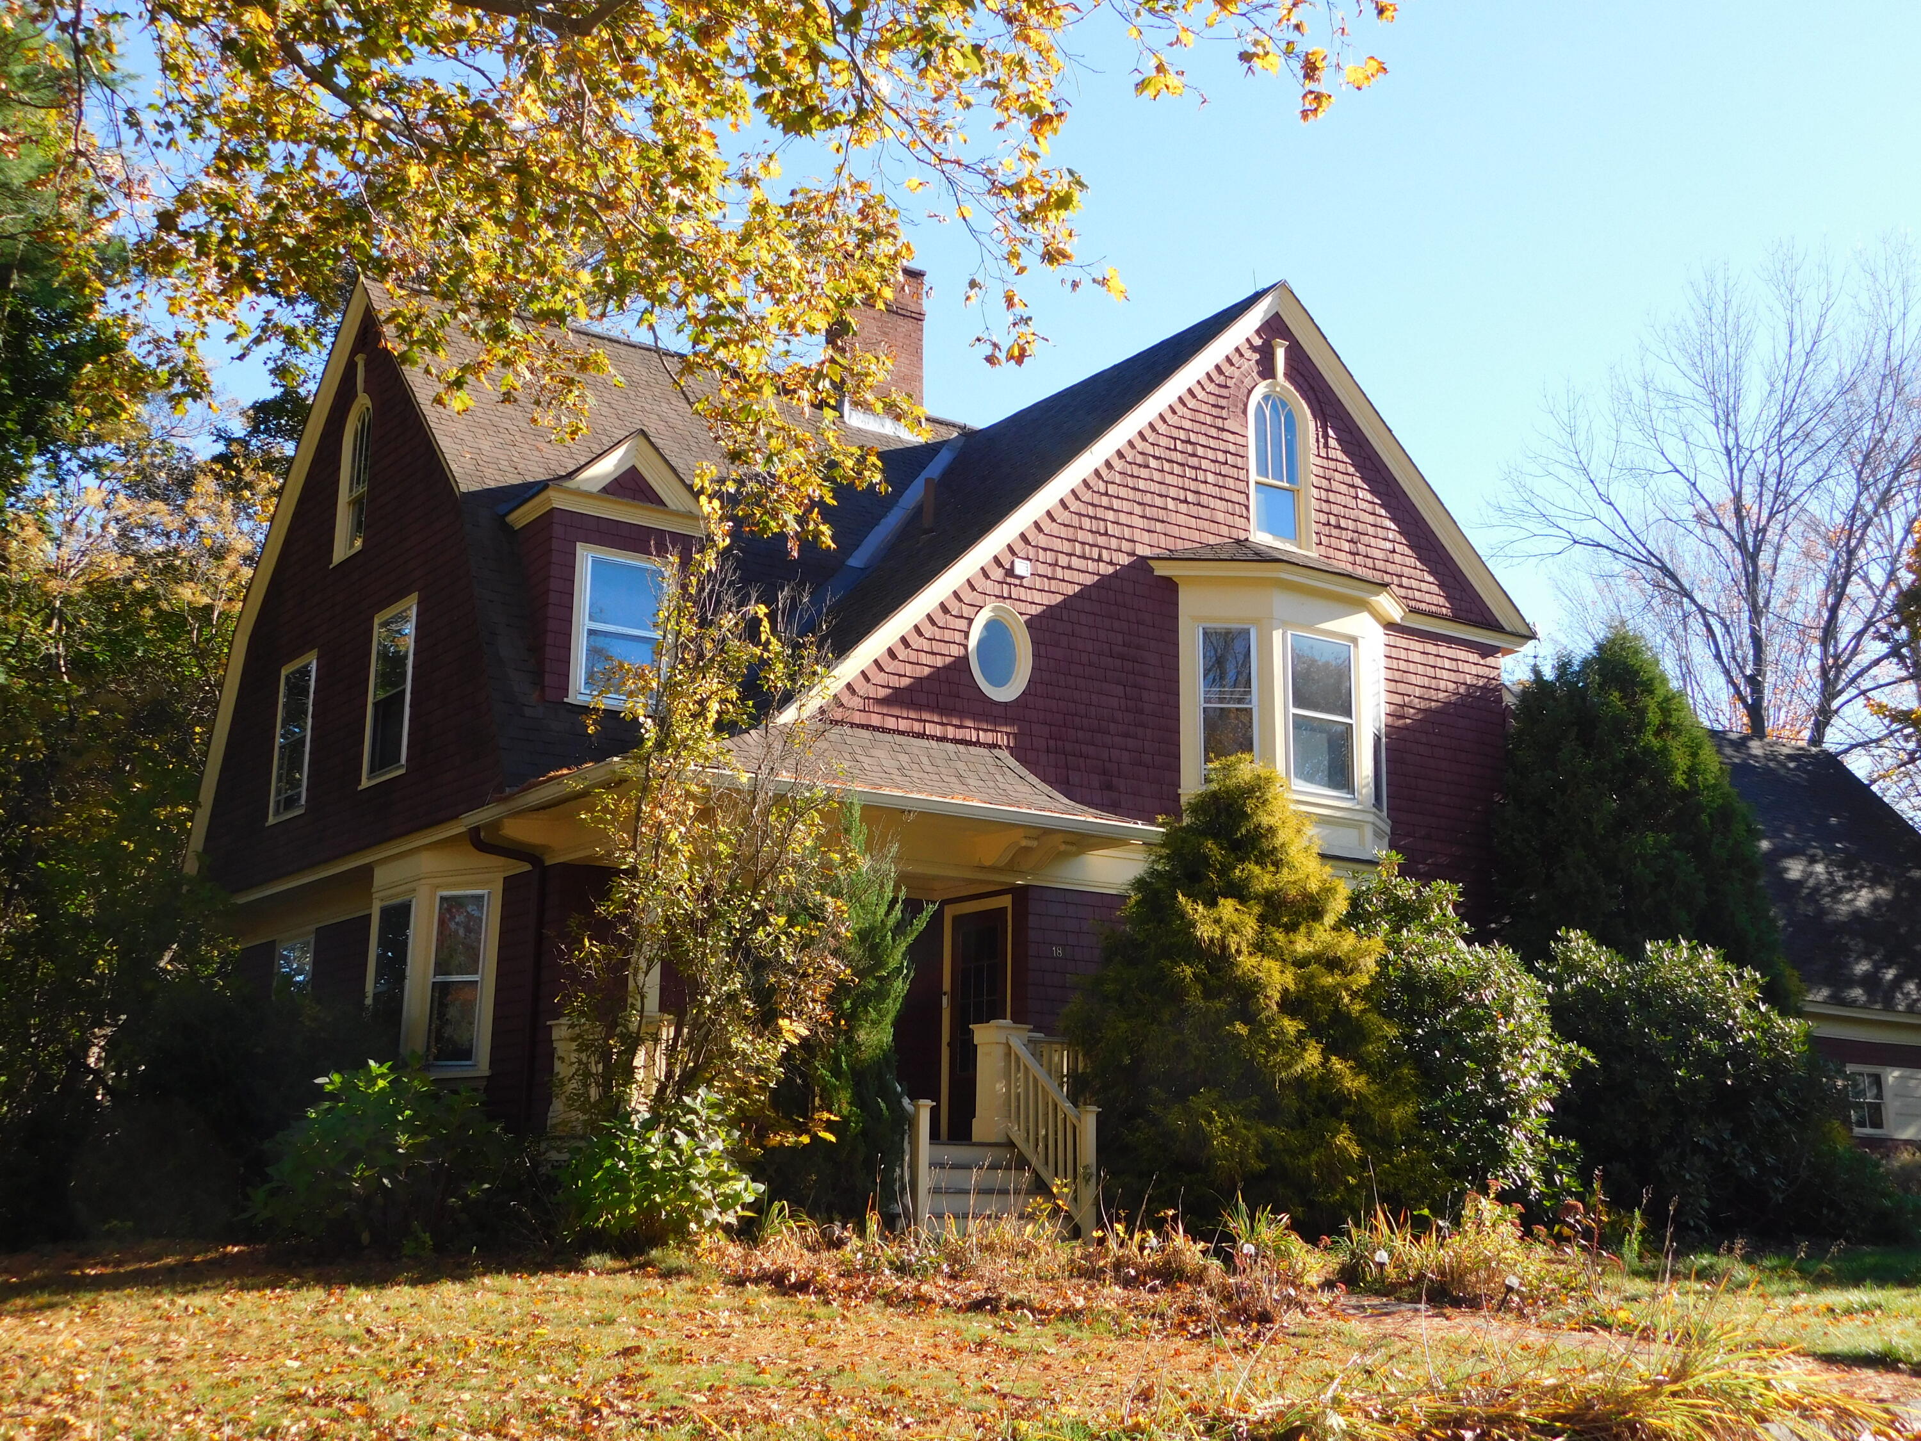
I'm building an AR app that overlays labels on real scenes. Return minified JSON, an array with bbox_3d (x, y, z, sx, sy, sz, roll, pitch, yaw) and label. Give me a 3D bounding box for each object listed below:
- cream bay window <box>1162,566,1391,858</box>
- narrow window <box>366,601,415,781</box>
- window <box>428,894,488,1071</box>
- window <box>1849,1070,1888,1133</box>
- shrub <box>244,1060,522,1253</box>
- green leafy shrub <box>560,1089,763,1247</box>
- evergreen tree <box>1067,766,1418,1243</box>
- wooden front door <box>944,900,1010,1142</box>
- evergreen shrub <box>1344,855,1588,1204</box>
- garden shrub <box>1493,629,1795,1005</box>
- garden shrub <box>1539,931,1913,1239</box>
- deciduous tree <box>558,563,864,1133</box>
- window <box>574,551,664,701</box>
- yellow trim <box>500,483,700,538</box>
[{"bbox_3d":[3.471,-0.003,22.050,2.950,2.820,0.720,9,-14,-33],"label":"cream bay window"},{"bbox_3d":[-5.486,-0.275,21.362,0.130,1.620,1.070,9,-14,-33],"label":"narrow window"},{"bbox_3d":[-4.506,2.317,19.984,0.579,1.578,0.100,-5,-13,26],"label":"window"},{"bbox_3d":[11.419,4.807,27.993,0.720,0.760,0.120,9,-14,-33],"label":"window"},{"bbox_3d":[-4.315,3.272,16.742,1.950,1.375,1.700,4,-12,-14],"label":"shrub"},{"bbox_3d":[-2.028,3.071,15.211,1.350,1.078,1.250,2,-12,-7],"label":"green leafy shrub"},{"bbox_3d":[2.335,2.301,18.515,2.942,4.035,2.883,1,-12,0],"label":"evergreen tree"},{"bbox_3d":[0.165,2.930,21.559,0.120,2.300,1.060,9,-15,-34],"label":"wooden front door"},{"bbox_3d":[4.335,2.815,19.732,2.350,3.215,2.200,-2,-12,12],"label":"evergreen shrub"},{"bbox_3d":[7.073,2.109,23.447,3.050,6.261,2.800,-3,-12,17],"label":"garden shrub"},{"bbox_3d":[7.140,3.430,20.994,3.400,2.843,2.700,-3,-13,18],"label":"garden shrub"},{"bbox_3d":[-1.777,1.185,15.602,2.141,4.880,1.927,9,-14,-33],"label":"deciduous tree"},{"bbox_3d":[-3.063,-0.800,20.122,0.840,1.350,0.130,9,-14,-33],"label":"window"},{"bbox_3d":[-3.292,-1.819,20.670,1.650,0.230,1.100,9,-14,-33],"label":"yellow trim"}]

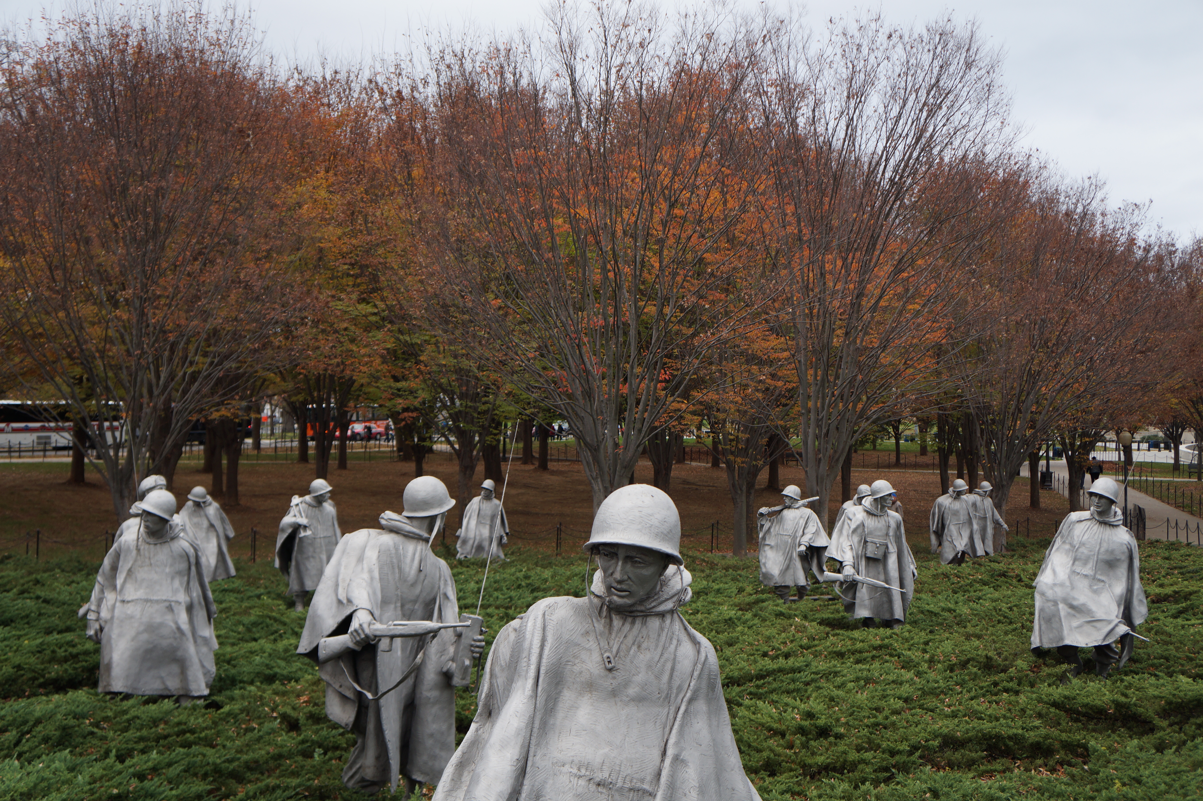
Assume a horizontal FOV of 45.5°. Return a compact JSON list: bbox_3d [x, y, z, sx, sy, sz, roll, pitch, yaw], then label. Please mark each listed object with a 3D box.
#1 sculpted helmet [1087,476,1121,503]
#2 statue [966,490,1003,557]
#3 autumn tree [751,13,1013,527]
[{"bbox_3d":[5.322,0.945,15.200,0.345,0.245,0.300,21,-16,-41],"label":"sculpted helmet"},{"bbox_3d":[9.887,3.142,36.800,1.050,1.780,0.750,0,-2,-6],"label":"statue"},{"bbox_3d":[8.198,-3.554,41.000,7.500,15.200,7.200,0,-2,0],"label":"autumn tree"}]

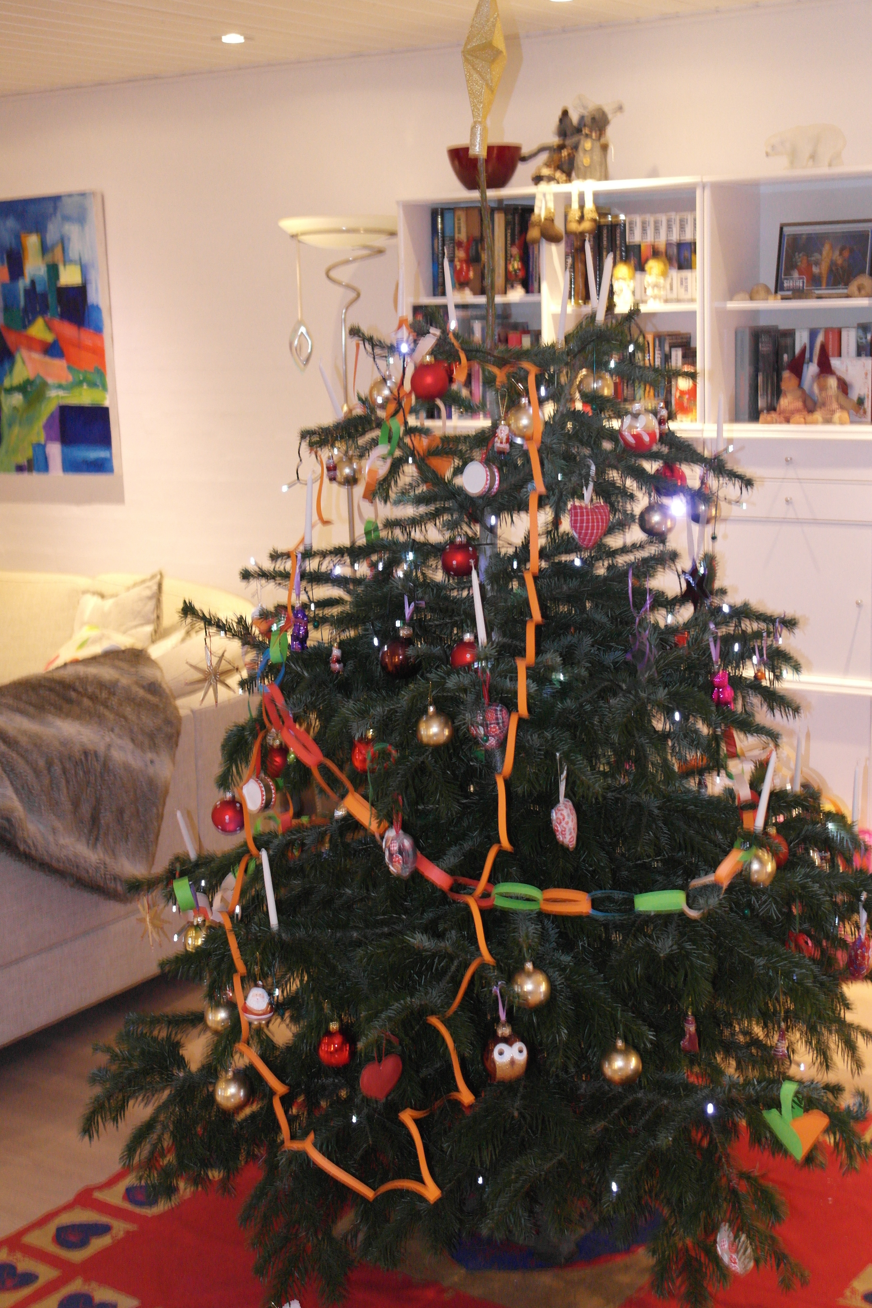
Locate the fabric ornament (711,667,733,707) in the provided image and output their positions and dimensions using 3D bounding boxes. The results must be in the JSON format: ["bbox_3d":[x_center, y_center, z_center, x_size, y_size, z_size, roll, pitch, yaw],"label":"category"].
[{"bbox_3d":[0.448,0.053,3.020,0.036,0.062,0.031,2,11,19],"label":"fabric ornament"}]

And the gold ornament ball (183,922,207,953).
[{"bbox_3d":[-0.384,0.460,3.119,0.047,0.055,0.047,-2,10,0],"label":"gold ornament ball"}]

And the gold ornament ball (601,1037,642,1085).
[{"bbox_3d":[0.274,0.601,2.839,0.059,0.072,0.059,-1,10,0],"label":"gold ornament ball"}]

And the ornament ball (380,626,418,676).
[{"bbox_3d":[-0.059,-0.004,3.200,0.068,0.086,0.068,-1,10,0],"label":"ornament ball"}]

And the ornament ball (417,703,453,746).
[{"bbox_3d":[-0.001,0.118,3.200,0.060,0.072,0.060,-1,10,0],"label":"ornament ball"}]

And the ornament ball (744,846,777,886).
[{"bbox_3d":[0.539,0.354,3.200,0.058,0.069,0.058,-1,10,0],"label":"ornament ball"}]

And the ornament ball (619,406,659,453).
[{"bbox_3d":[0.310,-0.343,2.939,0.062,0.074,0.062,-1,10,0],"label":"ornament ball"}]

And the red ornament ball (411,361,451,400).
[{"bbox_3d":[-0.009,-0.446,3.130,0.063,0.067,0.063,-1,10,0],"label":"red ornament ball"}]

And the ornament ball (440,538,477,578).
[{"bbox_3d":[0.036,-0.147,2.929,0.054,0.062,0.054,-1,10,0],"label":"ornament ball"}]

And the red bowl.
[{"bbox_3d":[0.124,-1.245,4.930,0.190,0.117,0.190,-1,10,0],"label":"red bowl"}]

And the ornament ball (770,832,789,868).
[{"bbox_3d":[0.571,0.332,3.270,0.060,0.064,0.060,-1,10,0],"label":"ornament ball"}]

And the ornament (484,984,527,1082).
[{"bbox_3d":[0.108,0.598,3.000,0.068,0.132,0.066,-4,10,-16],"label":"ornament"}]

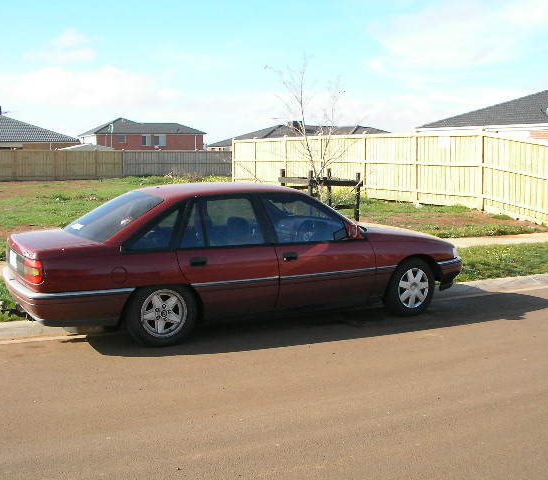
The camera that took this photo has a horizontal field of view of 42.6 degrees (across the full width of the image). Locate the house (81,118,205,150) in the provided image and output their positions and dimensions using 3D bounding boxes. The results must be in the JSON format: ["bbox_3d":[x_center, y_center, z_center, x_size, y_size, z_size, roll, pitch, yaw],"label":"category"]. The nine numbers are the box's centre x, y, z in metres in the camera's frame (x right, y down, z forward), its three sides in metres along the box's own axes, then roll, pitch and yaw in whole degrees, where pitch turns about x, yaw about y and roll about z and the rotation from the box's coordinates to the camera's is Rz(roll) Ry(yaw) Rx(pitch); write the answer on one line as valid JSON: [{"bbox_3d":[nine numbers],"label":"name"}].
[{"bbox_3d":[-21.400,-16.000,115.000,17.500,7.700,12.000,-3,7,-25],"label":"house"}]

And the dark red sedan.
[{"bbox_3d":[-0.240,0.105,7.365,4.850,1.400,1.810,-3,8,-27],"label":"dark red sedan"}]

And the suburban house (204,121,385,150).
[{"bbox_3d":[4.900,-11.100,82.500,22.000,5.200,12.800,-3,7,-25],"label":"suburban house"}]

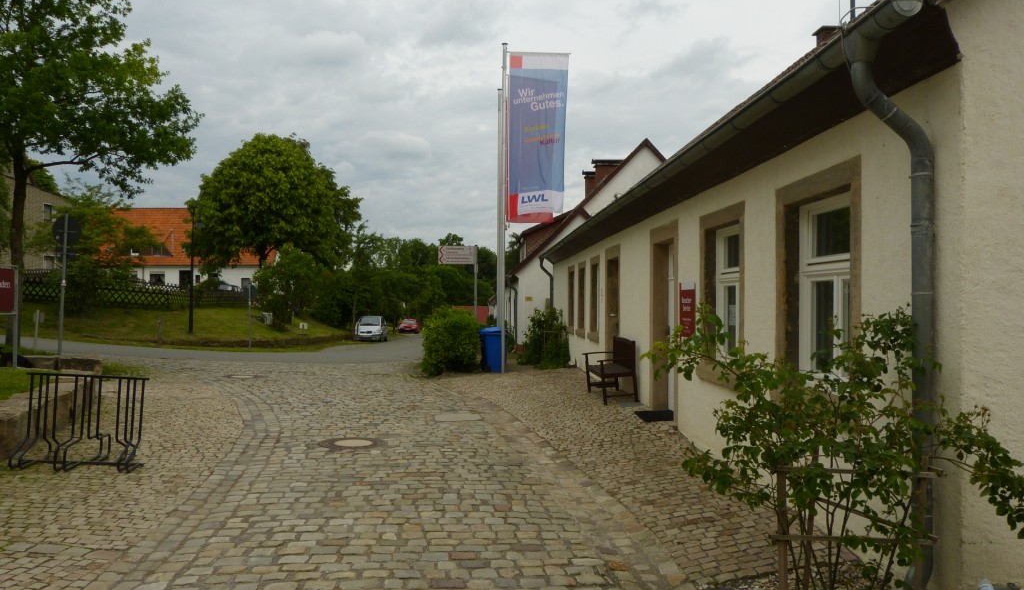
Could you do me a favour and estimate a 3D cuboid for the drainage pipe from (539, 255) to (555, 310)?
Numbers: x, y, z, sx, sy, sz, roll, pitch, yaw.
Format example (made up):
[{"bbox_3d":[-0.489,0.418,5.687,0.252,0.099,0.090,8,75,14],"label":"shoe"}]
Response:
[{"bbox_3d":[0.961,0.261,20.300,0.420,2.650,0.120,0,-1,-4],"label":"drainage pipe"}]

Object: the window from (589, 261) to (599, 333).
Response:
[{"bbox_3d":[1.644,0.087,14.154,0.200,1.520,0.980,0,-1,-4],"label":"window"}]

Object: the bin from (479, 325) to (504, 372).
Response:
[{"bbox_3d":[-0.374,1.186,15.800,0.600,0.970,0.520,0,-1,7],"label":"bin"}]

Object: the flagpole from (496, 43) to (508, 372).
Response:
[{"bbox_3d":[-0.170,-1.813,15.500,0.120,6.900,0.120,0,-1,-4],"label":"flagpole"}]

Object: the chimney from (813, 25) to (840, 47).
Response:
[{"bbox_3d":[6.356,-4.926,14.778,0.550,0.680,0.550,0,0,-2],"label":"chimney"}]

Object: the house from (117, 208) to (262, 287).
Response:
[{"bbox_3d":[-26.282,-3.663,63.000,15.000,7.500,9.000,0,-1,0],"label":"house"}]

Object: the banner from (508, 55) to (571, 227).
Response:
[{"bbox_3d":[0.557,-3.343,15.550,1.270,3.500,0.140,0,-1,-3],"label":"banner"}]

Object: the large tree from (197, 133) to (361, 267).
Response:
[{"bbox_3d":[-14.525,-4.821,46.000,10.000,10.400,9.600,0,-1,0],"label":"large tree"}]

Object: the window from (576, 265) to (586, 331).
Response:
[{"bbox_3d":[1.684,0.083,17.080,0.200,1.460,1.250,0,0,-2],"label":"window"}]

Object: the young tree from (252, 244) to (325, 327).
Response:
[{"bbox_3d":[-10.012,-0.427,33.200,3.300,3.700,3.200,0,0,-17],"label":"young tree"}]

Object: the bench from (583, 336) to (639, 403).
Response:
[{"bbox_3d":[1.512,1.115,11.350,0.620,0.900,1.500,0,0,-2],"label":"bench"}]

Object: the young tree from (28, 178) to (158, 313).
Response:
[{"bbox_3d":[-15.846,-1.874,28.000,4.600,4.850,4.300,0,0,-30],"label":"young tree"}]

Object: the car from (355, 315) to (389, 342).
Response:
[{"bbox_3d":[-9.422,2.208,50.152,1.780,1.660,4.300,0,0,-3],"label":"car"}]

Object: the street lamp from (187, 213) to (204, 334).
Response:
[{"bbox_3d":[-12.074,-0.823,28.300,0.620,4.600,0.420,0,-1,0],"label":"street lamp"}]

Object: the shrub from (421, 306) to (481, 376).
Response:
[{"bbox_3d":[-1.477,1.089,17.900,1.400,1.600,1.350,0,0,-2],"label":"shrub"}]

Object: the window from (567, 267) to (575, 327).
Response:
[{"bbox_3d":[1.604,0.080,19.100,0.200,1.520,1.250,0,0,-2],"label":"window"}]

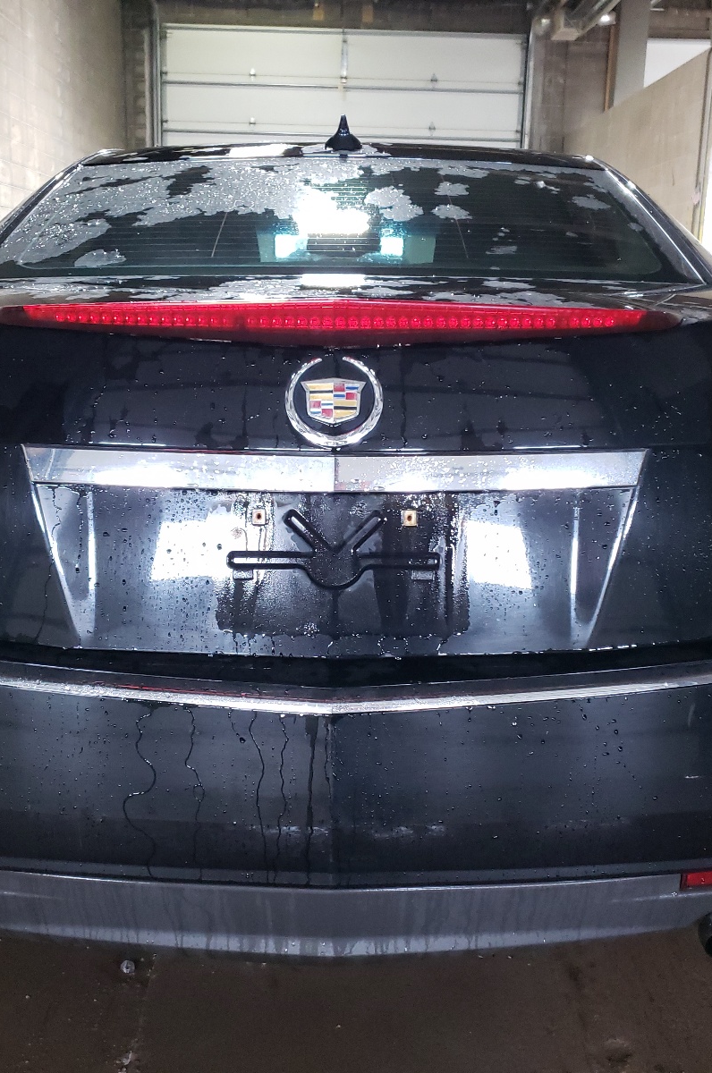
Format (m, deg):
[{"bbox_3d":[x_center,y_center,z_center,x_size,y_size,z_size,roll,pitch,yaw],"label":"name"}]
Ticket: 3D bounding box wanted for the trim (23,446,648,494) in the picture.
[{"bbox_3d":[-0.027,-0.079,1.245,0.725,0.048,0.055,0,14,-1],"label":"trim"}]

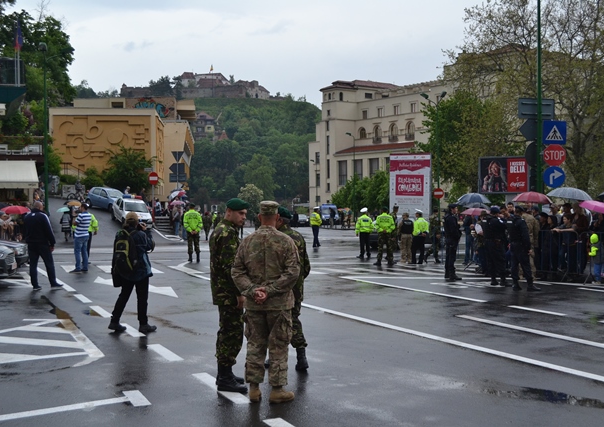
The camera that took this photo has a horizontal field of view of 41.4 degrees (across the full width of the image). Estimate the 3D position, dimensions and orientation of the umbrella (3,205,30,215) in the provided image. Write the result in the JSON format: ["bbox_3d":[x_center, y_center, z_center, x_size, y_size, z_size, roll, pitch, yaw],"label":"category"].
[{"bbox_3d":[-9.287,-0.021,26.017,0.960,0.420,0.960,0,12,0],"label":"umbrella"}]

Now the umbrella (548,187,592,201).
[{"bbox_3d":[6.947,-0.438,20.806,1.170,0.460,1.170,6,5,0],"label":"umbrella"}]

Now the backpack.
[{"bbox_3d":[-2.489,0.567,11.250,0.350,0.640,0.260,0,1,34],"label":"backpack"}]

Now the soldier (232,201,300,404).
[{"bbox_3d":[-0.320,0.776,7.150,0.620,1.780,0.420,0,0,3],"label":"soldier"}]

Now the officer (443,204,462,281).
[{"bbox_3d":[3.520,0.680,18.600,0.420,1.780,0.520,0,0,13],"label":"officer"}]

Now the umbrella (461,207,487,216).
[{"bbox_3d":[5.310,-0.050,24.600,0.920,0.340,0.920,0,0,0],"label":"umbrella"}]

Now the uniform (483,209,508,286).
[{"bbox_3d":[4.384,0.731,18.100,0.580,1.790,0.420,0,1,35],"label":"uniform"}]

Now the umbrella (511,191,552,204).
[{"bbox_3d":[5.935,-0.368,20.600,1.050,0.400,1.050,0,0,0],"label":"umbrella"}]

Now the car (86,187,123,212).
[{"bbox_3d":[-13.660,-1.070,57.000,3.900,1.480,1.680,8,5,39],"label":"car"}]

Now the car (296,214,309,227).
[{"bbox_3d":[0.060,0.800,92.000,1.770,1.470,4.300,0,0,-5],"label":"car"}]

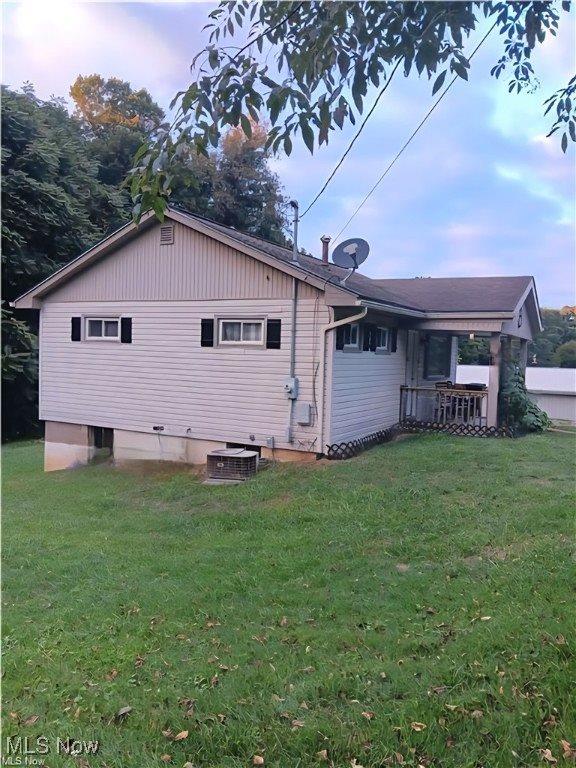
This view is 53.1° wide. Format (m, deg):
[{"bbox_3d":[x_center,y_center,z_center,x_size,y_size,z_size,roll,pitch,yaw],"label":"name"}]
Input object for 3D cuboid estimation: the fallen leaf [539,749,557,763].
[{"bbox_3d":[0.972,1.391,2.159,0.065,0.030,0.055,2,4,0],"label":"fallen leaf"}]

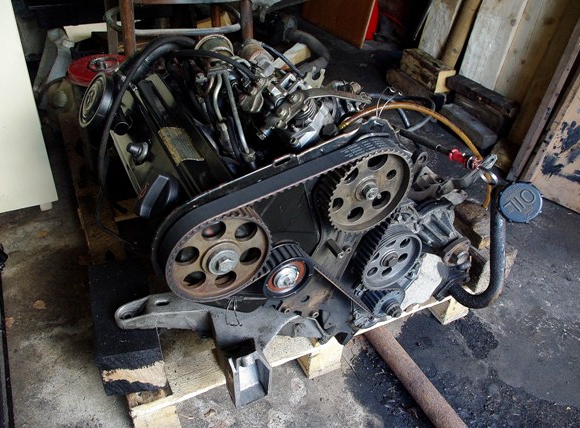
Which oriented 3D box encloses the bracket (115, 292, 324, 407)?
[{"bbox_3d":[-0.092,0.190,0.725,0.318,0.110,0.145,-7,30,-16],"label":"bracket"}]

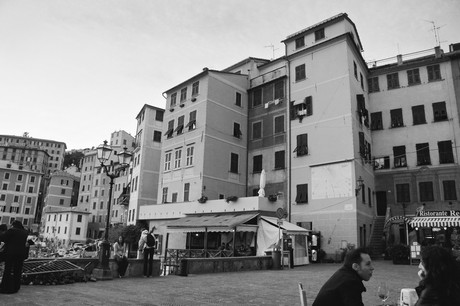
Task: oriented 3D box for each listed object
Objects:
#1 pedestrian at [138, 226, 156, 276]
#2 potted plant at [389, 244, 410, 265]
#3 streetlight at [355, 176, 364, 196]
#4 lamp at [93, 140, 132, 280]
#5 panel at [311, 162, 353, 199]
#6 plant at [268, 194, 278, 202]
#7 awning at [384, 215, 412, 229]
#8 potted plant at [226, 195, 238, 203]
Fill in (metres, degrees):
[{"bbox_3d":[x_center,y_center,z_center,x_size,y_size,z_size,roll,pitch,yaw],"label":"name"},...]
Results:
[{"bbox_3d":[-2.968,3.595,12.559,0.540,1.720,0.480,8,-15,-23],"label":"pedestrian"},{"bbox_3d":[11.818,7.045,24.076,1.300,1.300,0.700,-7,-17,33],"label":"potted plant"},{"bbox_3d":[8.492,2.200,22.500,0.550,1.220,0.420,-6,-16,30],"label":"streetlight"},{"bbox_3d":[-4.097,1.933,12.130,0.660,4.700,1.420,-10,-19,41],"label":"lamp"},{"bbox_3d":[6.850,1.915,23.291,2.950,2.270,0.080,-11,-20,43],"label":"panel"},{"bbox_3d":[3.075,3.130,23.604,0.400,0.480,0.750,-11,-19,43],"label":"plant"},{"bbox_3d":[11.781,4.810,24.100,1.650,0.860,0.850,-7,-17,33],"label":"awning"},{"bbox_3d":[0.095,3.157,24.020,0.850,0.480,0.400,-10,-19,41],"label":"potted plant"}]

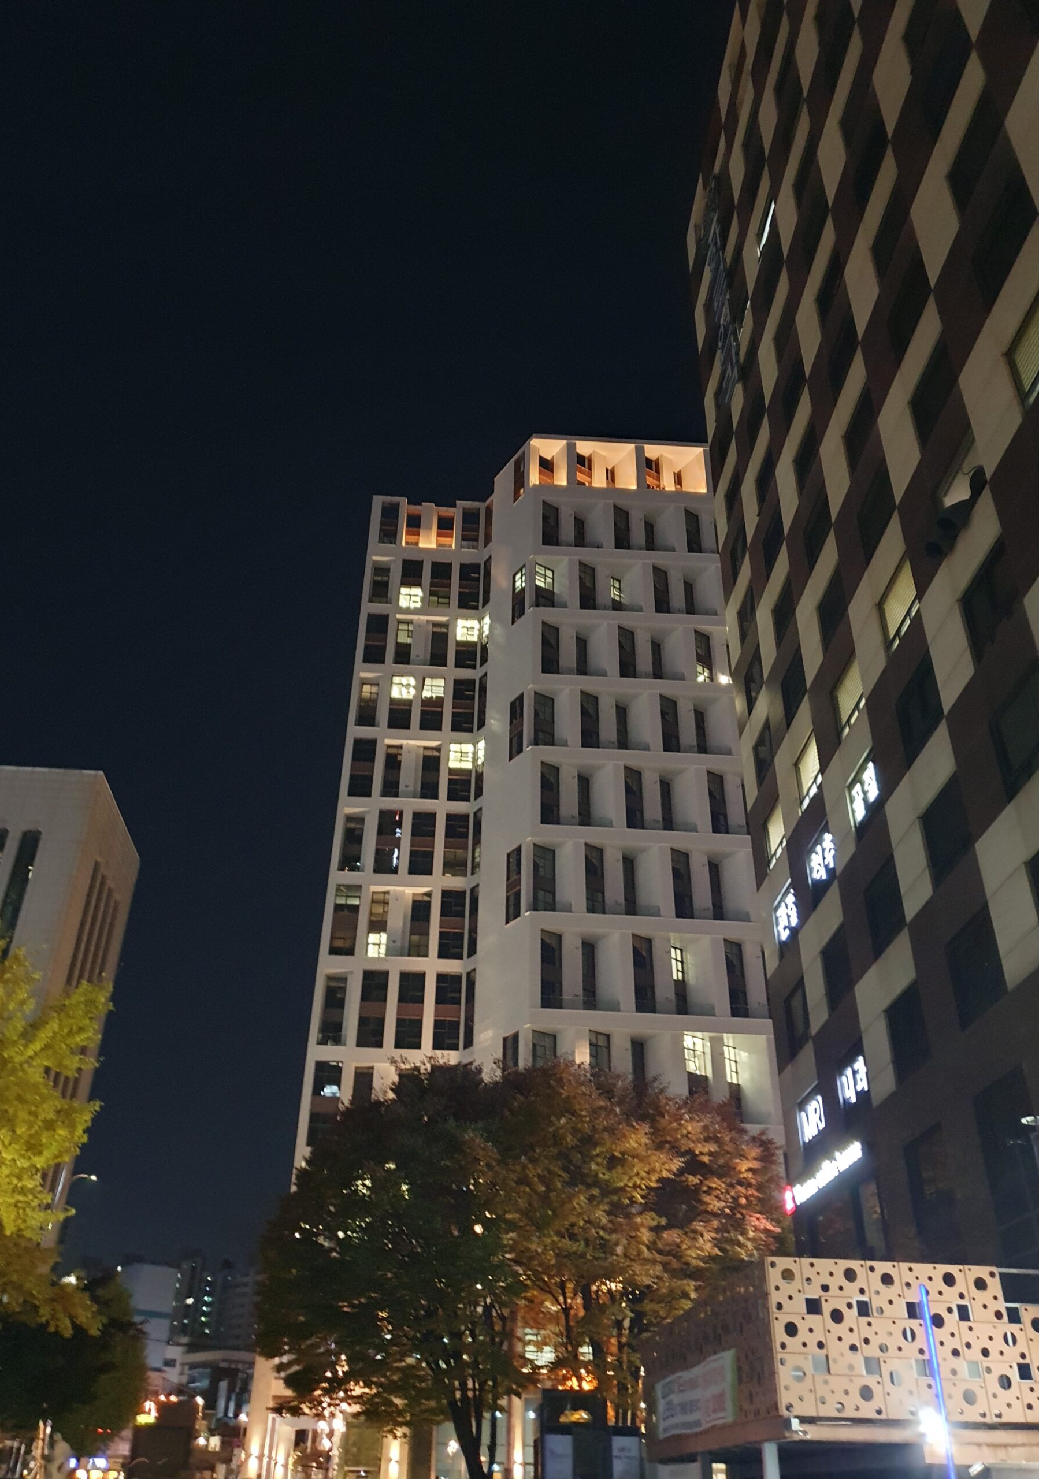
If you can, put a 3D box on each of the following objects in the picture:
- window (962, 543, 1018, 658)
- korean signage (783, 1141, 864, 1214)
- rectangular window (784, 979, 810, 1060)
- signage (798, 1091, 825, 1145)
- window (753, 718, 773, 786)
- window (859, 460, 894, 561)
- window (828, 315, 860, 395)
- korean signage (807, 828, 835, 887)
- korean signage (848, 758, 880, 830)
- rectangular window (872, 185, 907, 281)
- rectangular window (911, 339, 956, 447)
[{"bbox_3d":[10.502,-3.035,24.531,0.200,1.750,2.240,3,-33,-2],"label":"window"},{"bbox_3d":[9.477,14.019,35.602,0.200,0.766,8.350,3,-33,-2],"label":"korean signage"},{"bbox_3d":[9.277,9.319,37.106,0.200,1.951,2.320,3,-33,-2],"label":"rectangular window"},{"bbox_3d":[9.229,11.976,35.015,0.150,1.027,2.398,3,-33,-2],"label":"signage"},{"bbox_3d":[9.541,0.510,42.828,0.200,1.855,2.240,3,-33,-2],"label":"window"},{"bbox_3d":[10.863,-6.806,33.545,0.200,1.898,2.514,3,-33,-2],"label":"window"},{"bbox_3d":[10.511,-12.378,35.649,0.200,1.750,2.240,3,-33,-2],"label":"window"},{"bbox_3d":[10.180,3.950,37.173,0.150,1.314,2.559,3,-33,-2],"label":"korean signage"},{"bbox_3d":[9.885,1.554,31.820,0.150,1.291,2.070,3,-33,-2],"label":"korean signage"},{"bbox_3d":[11.297,-15.395,33.722,0.200,1.861,2.334,3,-33,-2],"label":"rectangular window"},{"bbox_3d":[11.147,-9.287,29.760,0.200,1.898,2.334,3,-33,-2],"label":"rectangular window"}]

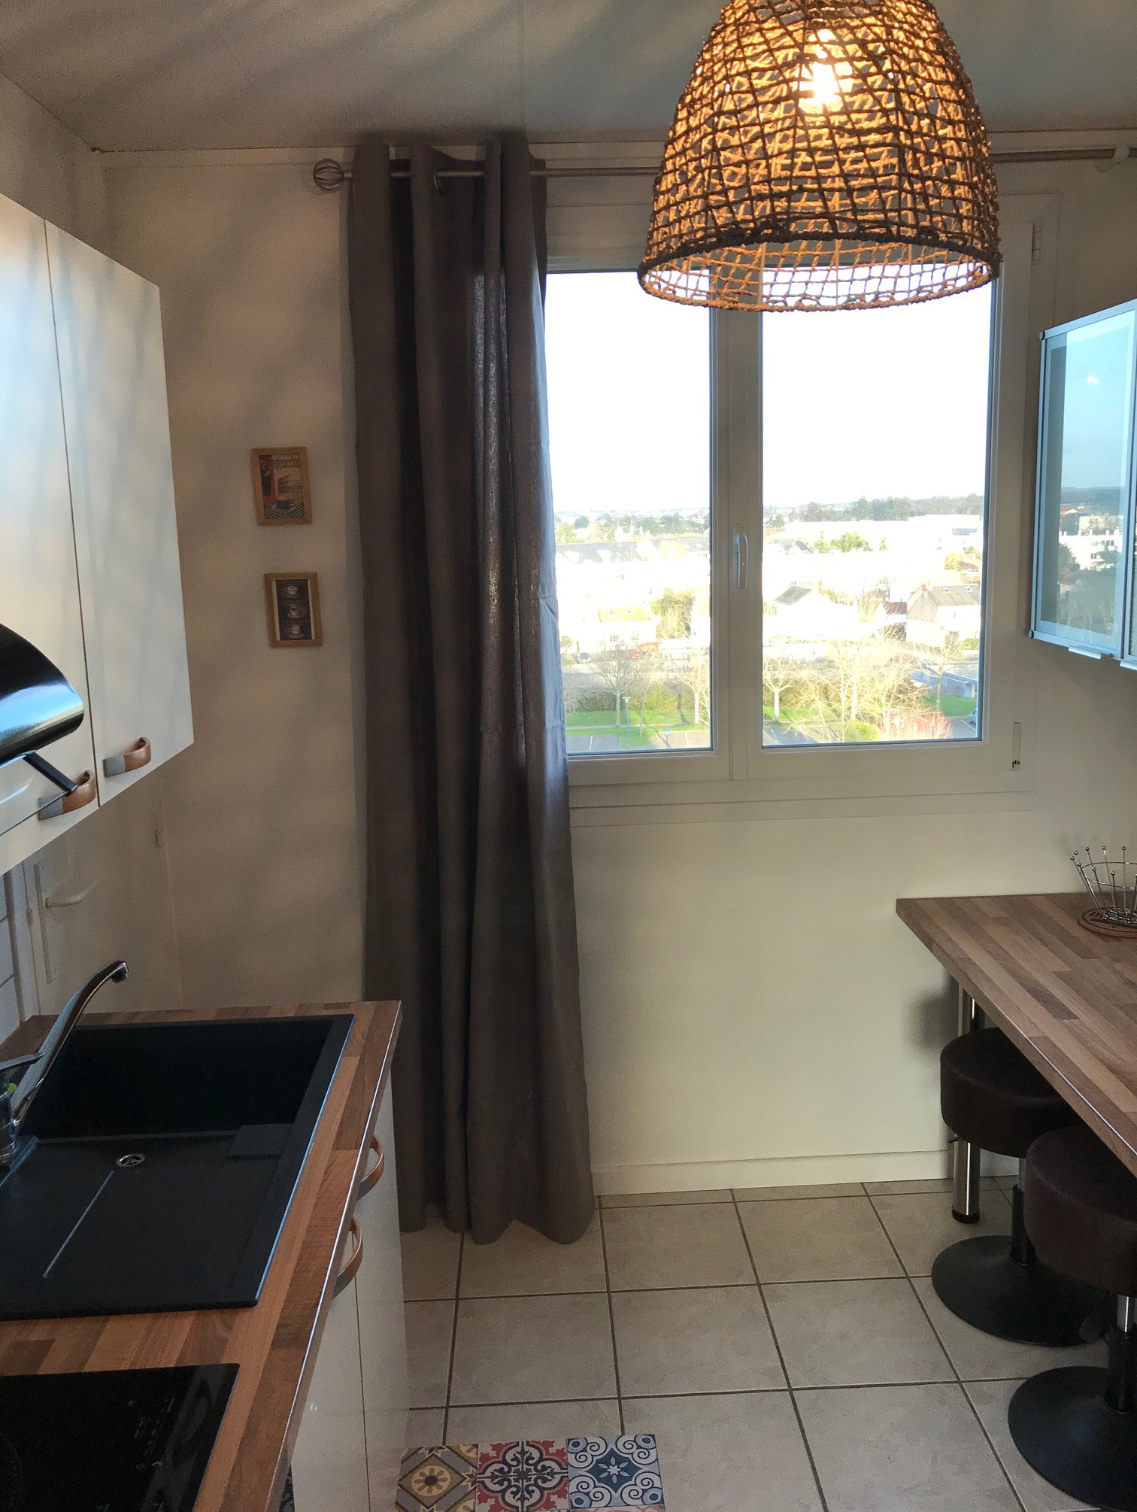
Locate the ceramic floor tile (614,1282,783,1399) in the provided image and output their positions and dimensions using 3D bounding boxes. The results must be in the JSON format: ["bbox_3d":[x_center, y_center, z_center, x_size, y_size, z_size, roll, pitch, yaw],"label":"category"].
[{"bbox_3d":[0.263,1.218,2.561,0.331,0.010,0.331,-2,11,-1],"label":"ceramic floor tile"}]

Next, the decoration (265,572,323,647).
[{"bbox_3d":[-0.624,-0.333,2.797,0.117,0.166,0.014,-2,11,-1],"label":"decoration"}]

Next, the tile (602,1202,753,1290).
[{"bbox_3d":[0.253,1.157,2.892,0.332,0.010,0.331,-2,11,-1],"label":"tile"}]

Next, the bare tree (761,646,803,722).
[{"bbox_3d":[17.858,-6.185,104.456,4.466,6.509,4.466,-2,11,-1],"label":"bare tree"}]

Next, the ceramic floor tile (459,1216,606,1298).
[{"bbox_3d":[-0.083,1.170,2.884,0.332,0.010,0.331,-2,11,-1],"label":"ceramic floor tile"}]

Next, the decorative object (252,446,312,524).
[{"bbox_3d":[-0.639,-0.603,2.744,0.120,0.168,0.014,-2,11,-1],"label":"decorative object"}]

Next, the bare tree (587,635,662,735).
[{"bbox_3d":[4.586,-5.962,104.243,5.679,7.916,5.395,-2,11,-1],"label":"bare tree"}]

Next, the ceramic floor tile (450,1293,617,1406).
[{"bbox_3d":[-0.072,1.235,2.557,0.332,0.010,0.331,-2,11,-1],"label":"ceramic floor tile"}]

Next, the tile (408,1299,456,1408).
[{"bbox_3d":[-0.408,1.248,2.549,0.332,0.010,0.331,-2,11,-1],"label":"tile"}]

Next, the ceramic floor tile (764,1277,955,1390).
[{"bbox_3d":[0.599,1.209,2.574,0.332,0.010,0.331,-2,11,-1],"label":"ceramic floor tile"}]

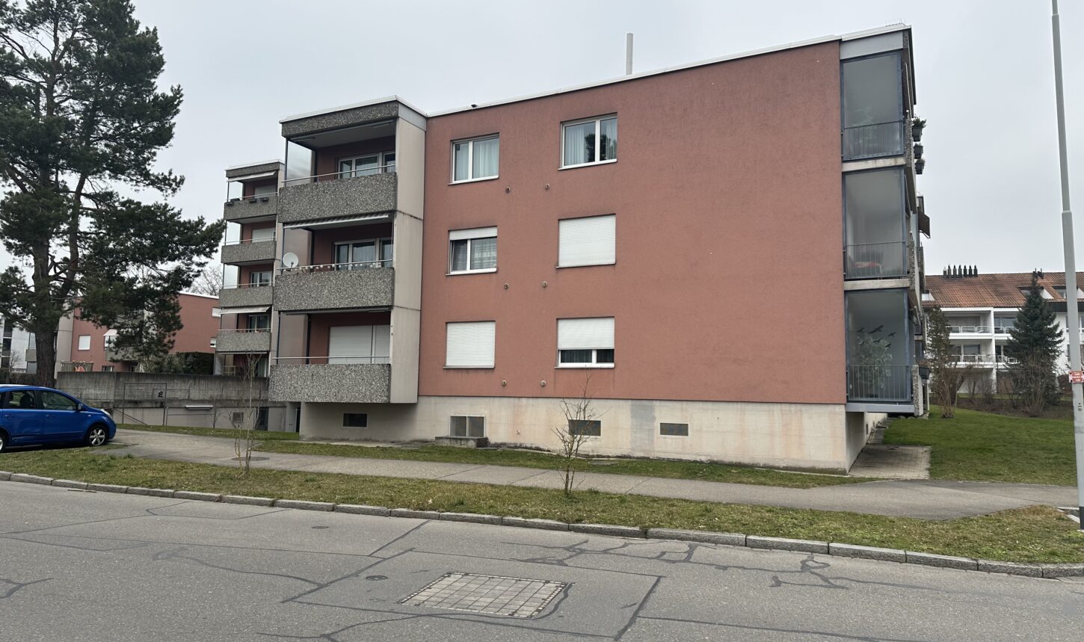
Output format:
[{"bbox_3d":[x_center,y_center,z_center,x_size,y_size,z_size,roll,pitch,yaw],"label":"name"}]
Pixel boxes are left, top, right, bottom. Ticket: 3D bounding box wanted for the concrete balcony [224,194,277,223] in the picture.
[{"bbox_3d":[-17.435,-6.785,46.066,4.508,1.095,1.278,-2,-6,26],"label":"concrete balcony"}]

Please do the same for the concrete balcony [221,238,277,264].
[{"bbox_3d":[-17.509,-4.074,46.092,4.474,1.105,1.307,-2,-6,27],"label":"concrete balcony"}]

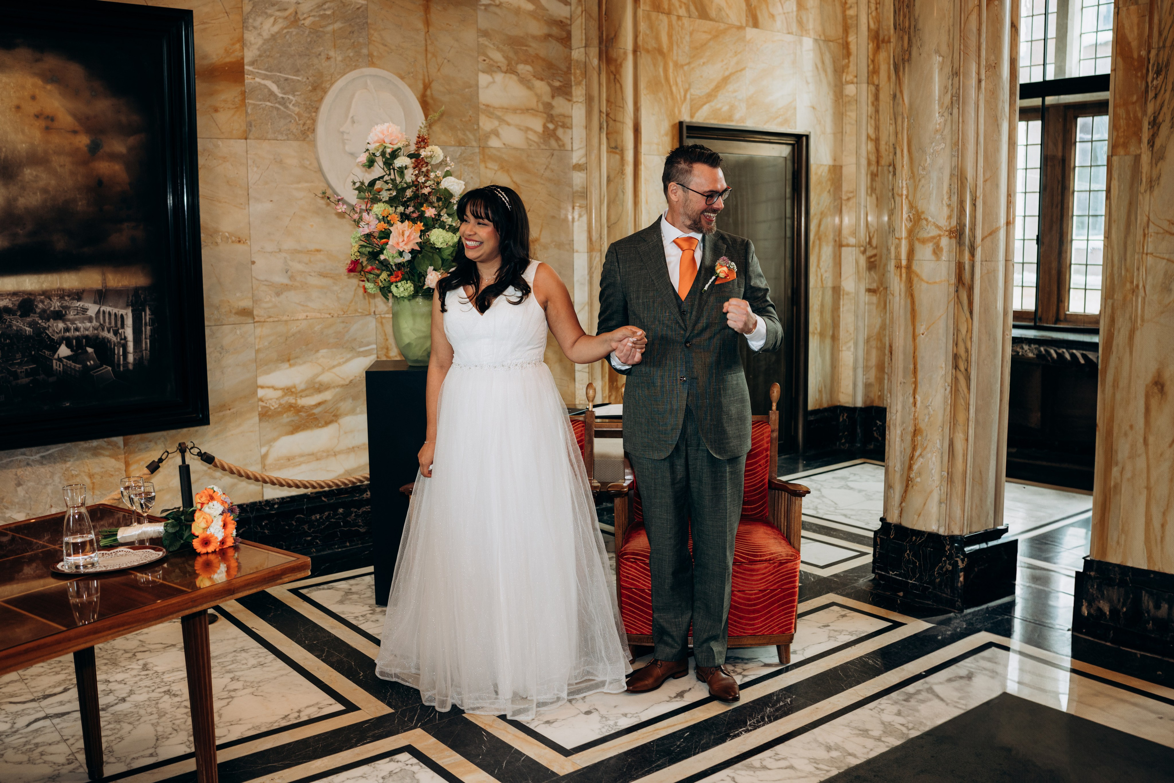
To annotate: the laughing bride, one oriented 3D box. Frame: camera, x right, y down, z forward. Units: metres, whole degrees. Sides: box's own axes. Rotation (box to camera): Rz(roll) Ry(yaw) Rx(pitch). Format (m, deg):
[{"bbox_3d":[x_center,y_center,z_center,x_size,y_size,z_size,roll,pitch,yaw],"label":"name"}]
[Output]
[{"bbox_3d":[-0.268,0.171,3.872,0.940,1.715,0.690,2,9,18],"label":"laughing bride"}]

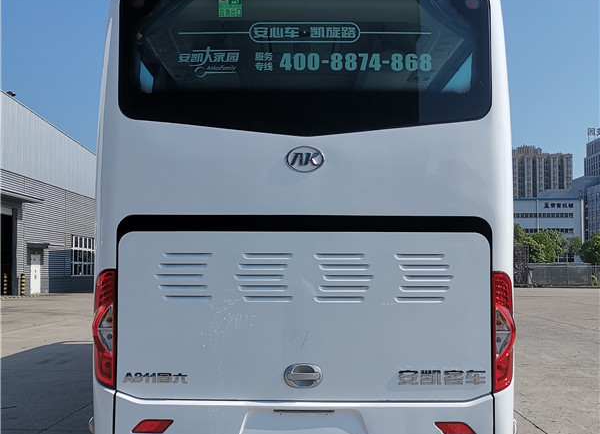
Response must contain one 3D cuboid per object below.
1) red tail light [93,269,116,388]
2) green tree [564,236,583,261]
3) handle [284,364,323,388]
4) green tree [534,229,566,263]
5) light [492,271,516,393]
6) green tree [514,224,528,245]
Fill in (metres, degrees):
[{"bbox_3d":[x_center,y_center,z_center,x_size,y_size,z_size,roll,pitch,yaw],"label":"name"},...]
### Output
[{"bbox_3d":[-1.128,0.645,3.600,0.180,0.680,0.170,0,-4,5],"label":"red tail light"},{"bbox_3d":[28.103,4.256,64.000,2.900,4.600,2.900,0,-4,0],"label":"green tree"},{"bbox_3d":[0.019,0.876,3.450,0.212,0.135,0.050,0,-4,1],"label":"handle"},{"bbox_3d":[21.991,3.482,55.000,3.500,4.700,3.400,0,-4,0],"label":"green tree"},{"bbox_3d":[1.158,0.660,3.570,0.180,0.680,0.170,0,-4,-3],"label":"light"},{"bbox_3d":[18.818,3.305,55.000,3.600,5.200,3.600,0,-4,0],"label":"green tree"}]

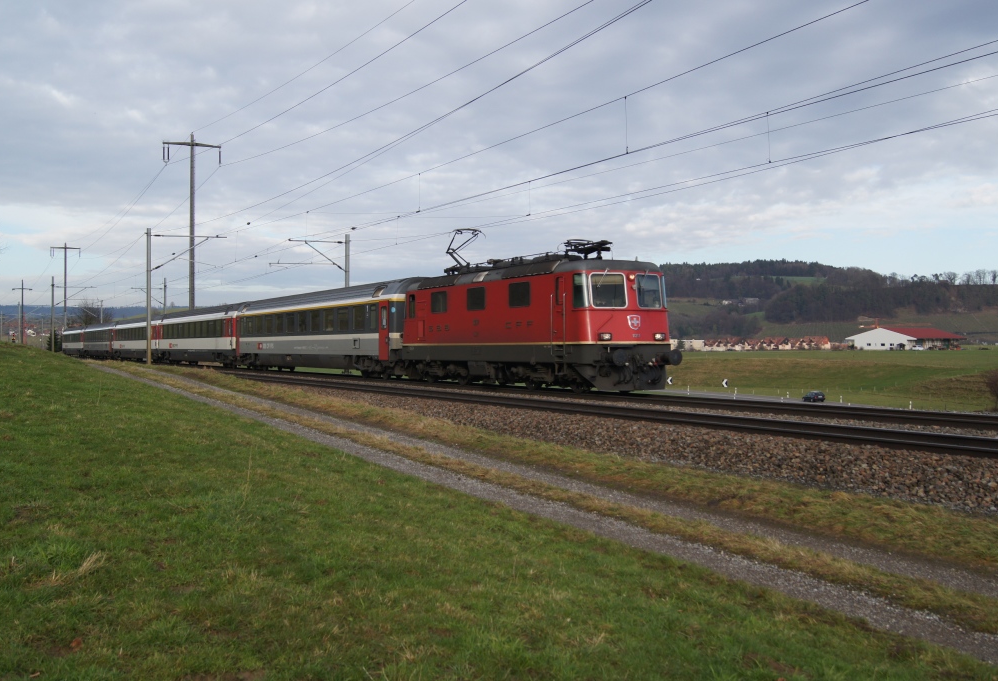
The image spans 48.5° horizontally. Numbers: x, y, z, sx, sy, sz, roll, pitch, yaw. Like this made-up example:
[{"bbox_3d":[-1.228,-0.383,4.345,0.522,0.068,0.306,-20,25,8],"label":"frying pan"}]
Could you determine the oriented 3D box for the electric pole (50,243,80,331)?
[{"bbox_3d":[-87.900,-8.300,225.000,5.800,23.300,0.450,0,0,-27],"label":"electric pole"}]

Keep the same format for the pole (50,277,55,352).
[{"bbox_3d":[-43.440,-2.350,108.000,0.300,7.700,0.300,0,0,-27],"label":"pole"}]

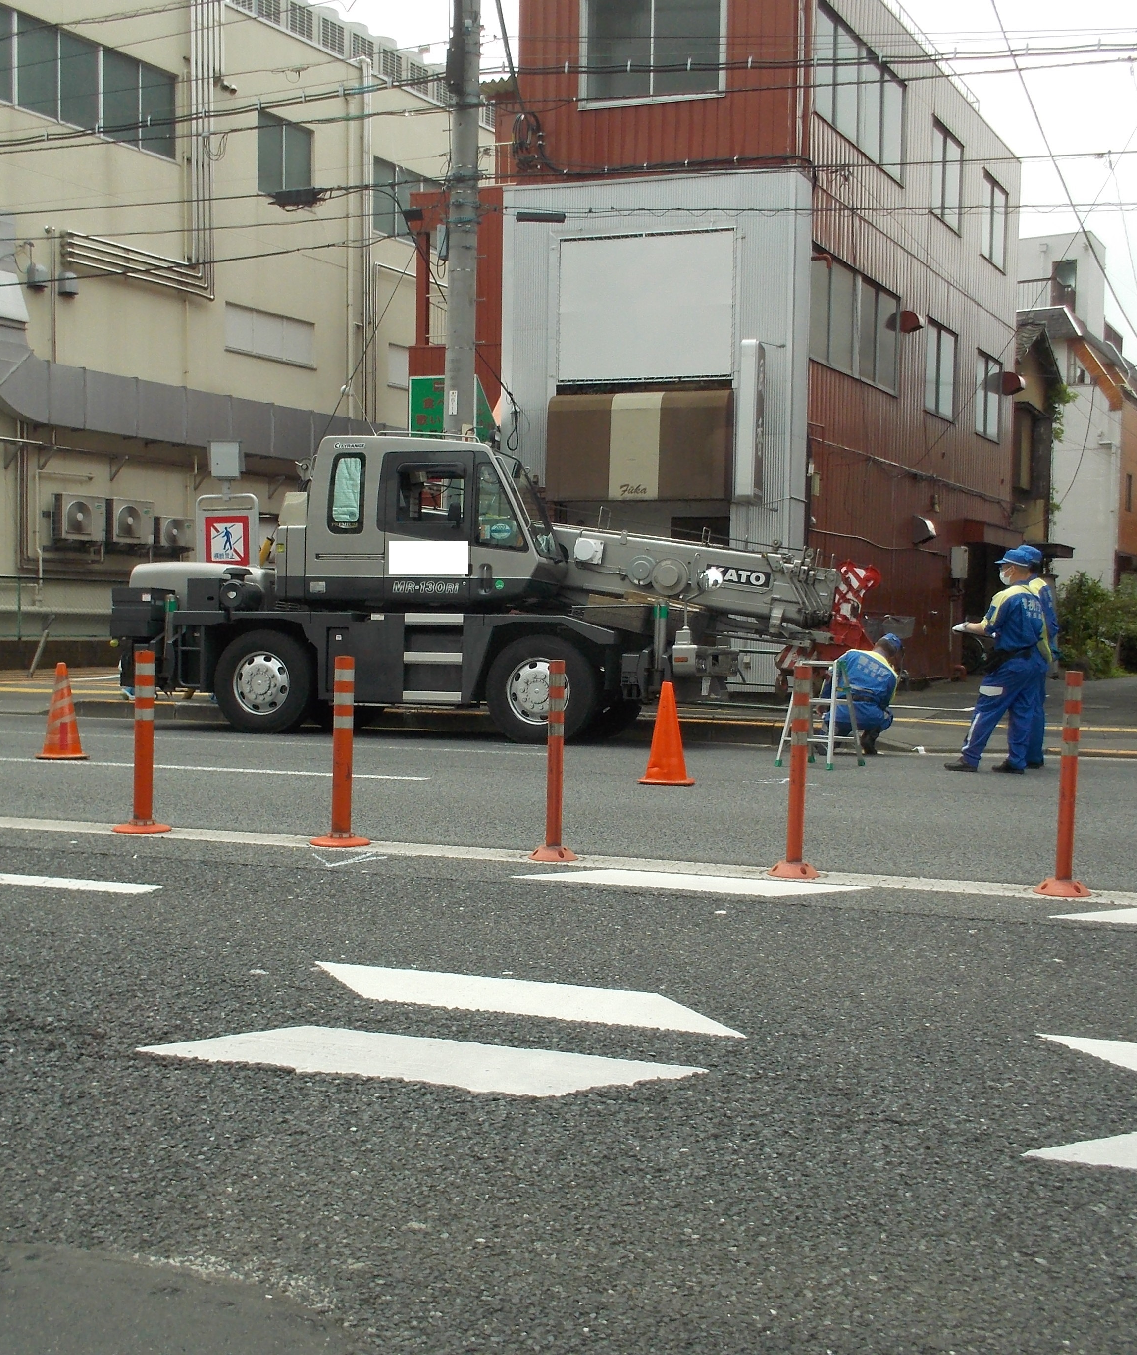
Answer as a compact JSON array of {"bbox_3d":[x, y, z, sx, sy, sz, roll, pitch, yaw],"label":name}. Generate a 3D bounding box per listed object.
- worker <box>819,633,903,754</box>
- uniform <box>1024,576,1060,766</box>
[{"bbox_3d":[2.575,0.143,13.200,0.660,1.060,0.680,1,3,-5],"label":"worker"},{"bbox_3d":[3.700,-0.045,12.150,0.480,1.500,0.520,2,3,17],"label":"uniform"}]

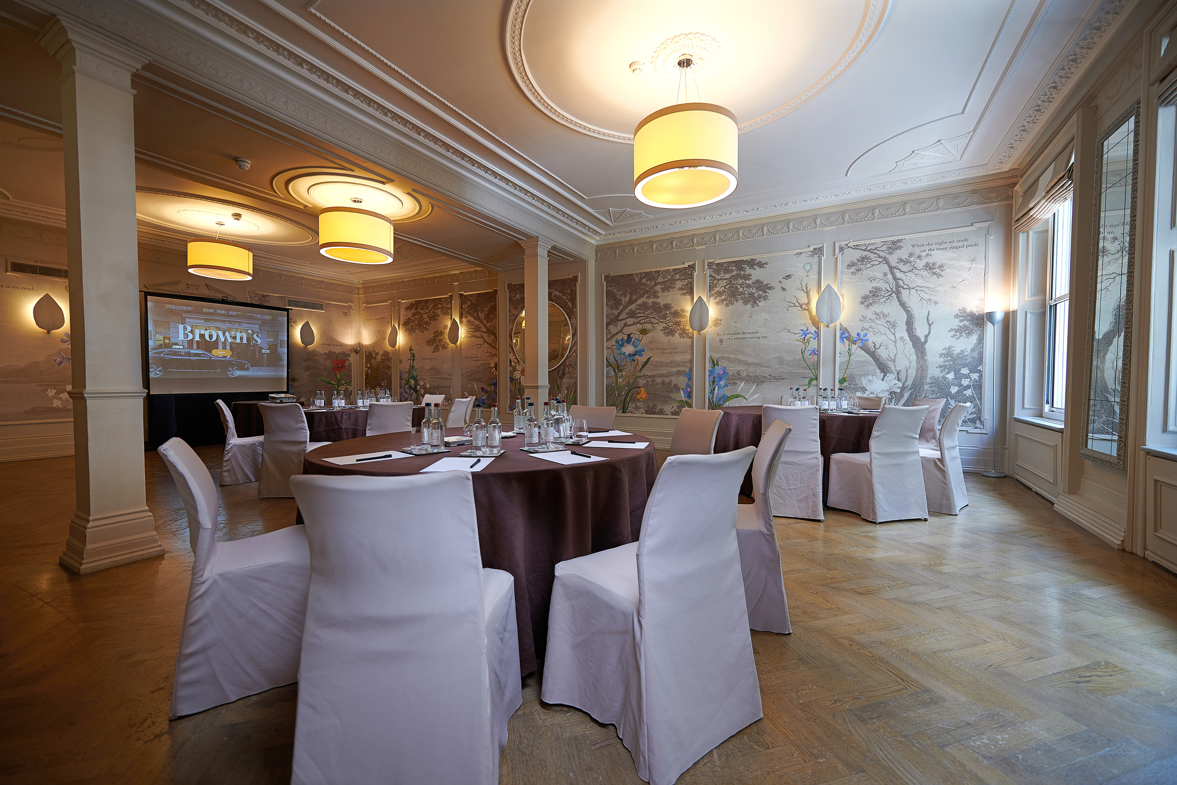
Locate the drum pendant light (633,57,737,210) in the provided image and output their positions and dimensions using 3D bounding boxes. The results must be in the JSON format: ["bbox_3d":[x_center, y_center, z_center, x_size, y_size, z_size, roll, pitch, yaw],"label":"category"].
[{"bbox_3d":[0.714,-1.986,3.372,0.750,0.955,0.750,0,2,0],"label":"drum pendant light"}]

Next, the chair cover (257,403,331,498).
[{"bbox_3d":[-2.845,0.520,4.481,0.500,0.885,0.530,0,2,2],"label":"chair cover"}]

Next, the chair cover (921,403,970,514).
[{"bbox_3d":[2.964,0.538,3.988,0.500,0.885,0.530,-1,2,-40],"label":"chair cover"}]

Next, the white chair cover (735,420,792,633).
[{"bbox_3d":[0.692,0.590,2.239,0.530,0.885,0.500,0,2,14],"label":"white chair cover"}]

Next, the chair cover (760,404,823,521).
[{"bbox_3d":[1.691,0.542,3.818,0.500,0.885,0.530,1,2,25],"label":"chair cover"}]

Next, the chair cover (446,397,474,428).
[{"bbox_3d":[-1.620,0.501,5.122,0.530,0.885,0.500,0,2,13],"label":"chair cover"}]

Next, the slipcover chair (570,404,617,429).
[{"bbox_3d":[-0.060,0.547,3.377,0.520,0.880,0.480,1,2,29],"label":"slipcover chair"}]

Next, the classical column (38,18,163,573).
[{"bbox_3d":[-2.871,-0.505,2.722,0.345,3.020,0.365,1,2,29],"label":"classical column"}]

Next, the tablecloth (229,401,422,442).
[{"bbox_3d":[-2.860,0.546,5.699,1.750,0.757,1.750,0,2,0],"label":"tablecloth"}]

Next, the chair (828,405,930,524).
[{"bbox_3d":[2.368,0.546,3.725,0.500,0.885,0.530,0,2,-9],"label":"chair"}]

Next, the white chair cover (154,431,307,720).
[{"bbox_3d":[-1.294,0.595,1.776,0.500,0.880,0.520,-1,2,-39],"label":"white chair cover"}]

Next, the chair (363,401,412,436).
[{"bbox_3d":[-2.051,0.515,4.651,0.500,0.885,0.530,-1,2,-35],"label":"chair"}]

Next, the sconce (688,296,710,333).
[{"bbox_3d":[1.591,-1.102,6.546,0.287,0.552,0.100,1,2,29],"label":"sconce"}]

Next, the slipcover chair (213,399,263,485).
[{"bbox_3d":[-3.778,0.501,5.070,0.530,0.885,0.500,-1,2,-33],"label":"slipcover chair"}]

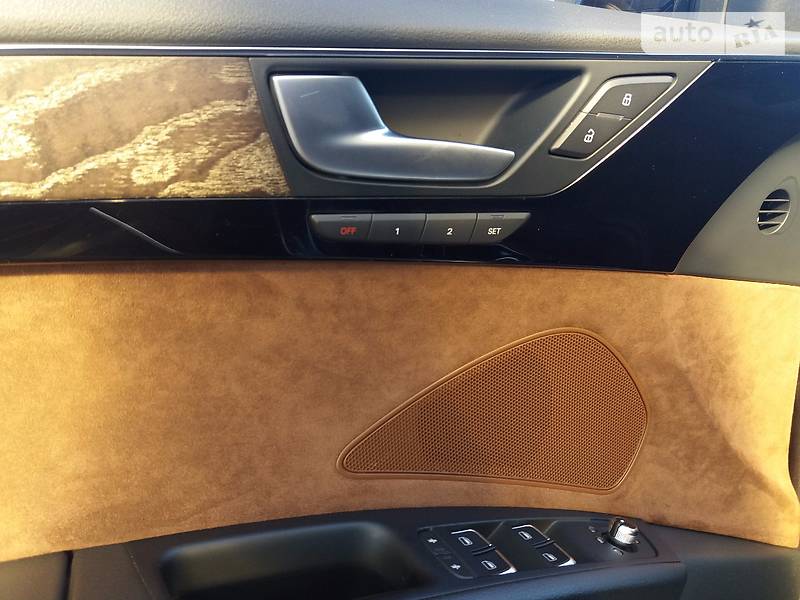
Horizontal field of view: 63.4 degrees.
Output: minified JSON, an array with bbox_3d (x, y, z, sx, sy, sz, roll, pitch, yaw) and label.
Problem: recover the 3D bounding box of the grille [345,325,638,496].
[{"bbox_3d":[0.068,0.068,0.389,0.213,0.105,0.016,5,6,-24],"label":"grille"}]

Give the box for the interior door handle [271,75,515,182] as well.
[{"bbox_3d":[-0.002,-0.087,0.334,0.131,0.051,0.030,-3,9,-21],"label":"interior door handle"}]

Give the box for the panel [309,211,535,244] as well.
[{"bbox_3d":[0.013,-0.037,0.339,0.124,0.018,0.014,-3,9,-21],"label":"panel"}]

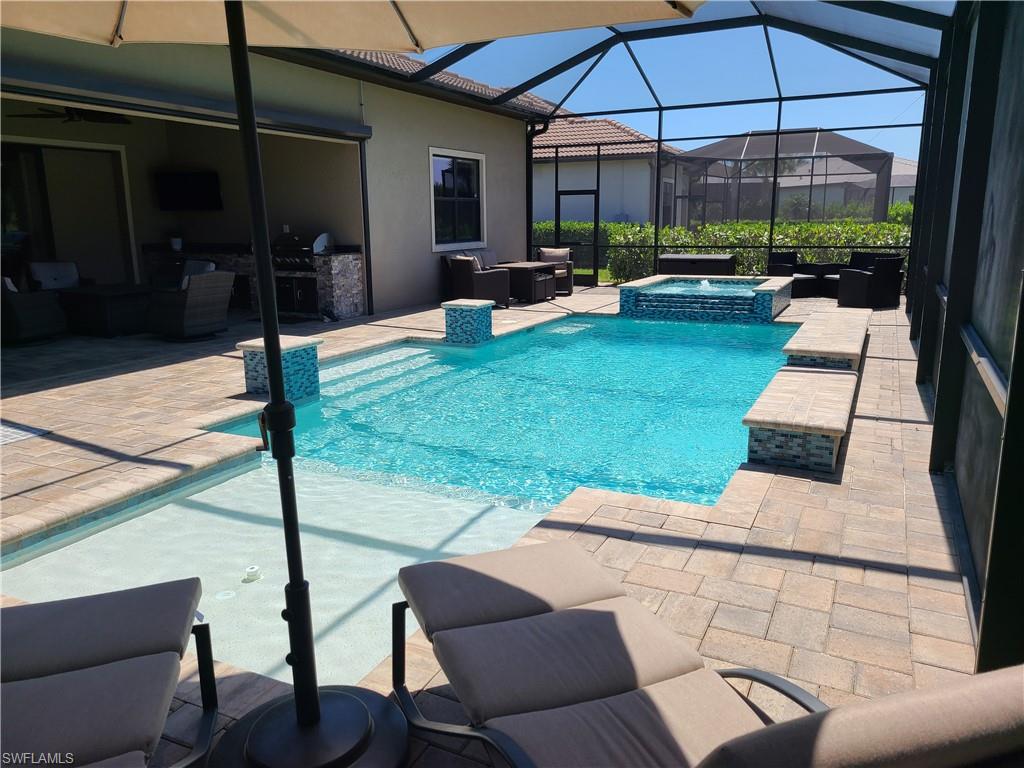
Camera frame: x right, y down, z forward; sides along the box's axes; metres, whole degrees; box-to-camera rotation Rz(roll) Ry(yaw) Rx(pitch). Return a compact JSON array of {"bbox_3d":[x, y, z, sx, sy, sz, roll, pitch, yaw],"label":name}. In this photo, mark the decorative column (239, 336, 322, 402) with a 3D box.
[{"bbox_3d":[-2.139,-0.124,7.141,0.530,0.540,0.530,5,14,25],"label":"decorative column"}]

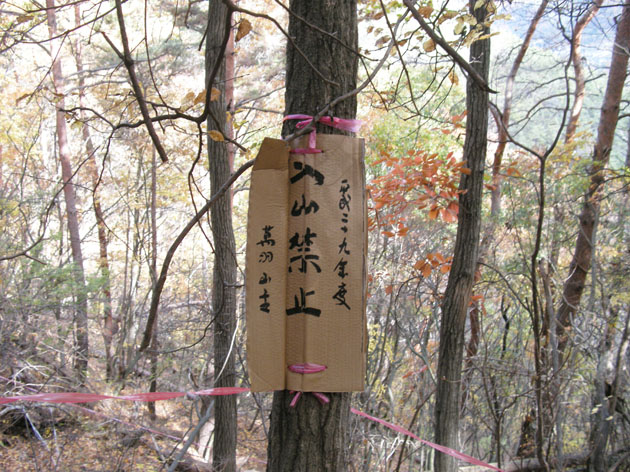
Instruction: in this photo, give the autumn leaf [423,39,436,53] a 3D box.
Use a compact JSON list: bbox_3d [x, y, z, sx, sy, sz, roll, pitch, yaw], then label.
[{"bbox_3d":[0.366,-0.608,2.150,0.042,0.043,0.025,3,9,9],"label":"autumn leaf"}]

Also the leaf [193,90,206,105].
[{"bbox_3d":[-0.357,-0.434,2.100,0.044,0.048,0.025,0,9,-10],"label":"leaf"}]

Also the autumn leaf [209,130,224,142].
[{"bbox_3d":[-0.307,-0.311,2.100,0.050,0.036,0.025,0,9,-8],"label":"autumn leaf"}]

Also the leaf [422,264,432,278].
[{"bbox_3d":[0.502,0.158,3.000,0.047,0.062,0.025,3,9,10],"label":"leaf"}]

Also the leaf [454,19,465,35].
[{"bbox_3d":[0.483,-0.700,2.250,0.033,0.055,0.025,3,9,11],"label":"leaf"}]

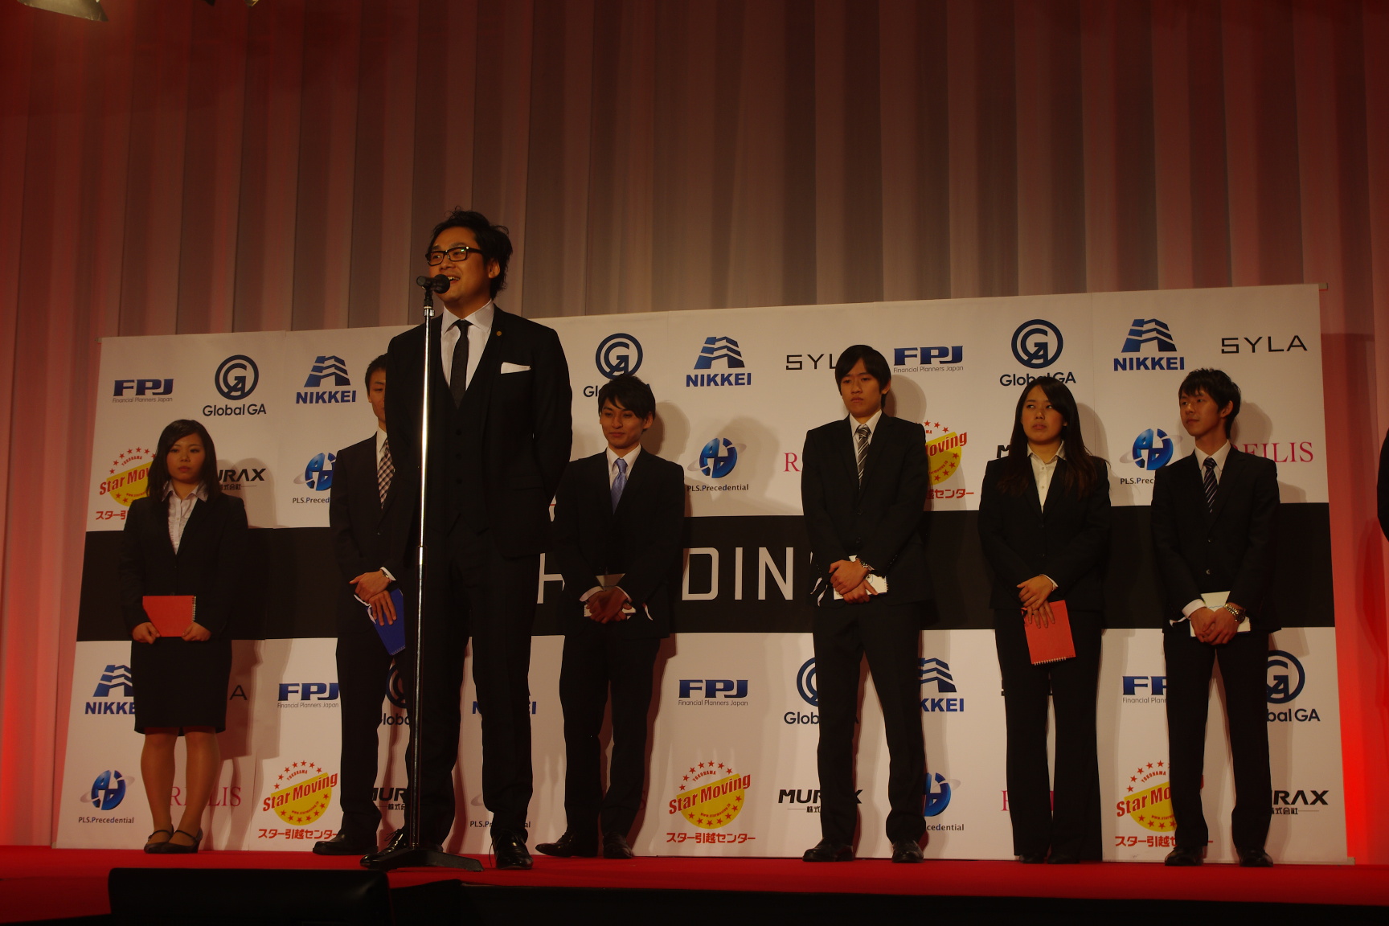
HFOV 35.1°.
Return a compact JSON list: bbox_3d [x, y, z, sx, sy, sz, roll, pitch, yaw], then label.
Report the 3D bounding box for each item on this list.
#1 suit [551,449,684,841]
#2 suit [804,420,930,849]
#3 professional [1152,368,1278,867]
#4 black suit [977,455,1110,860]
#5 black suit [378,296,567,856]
[{"bbox_3d":[-0.267,0.622,7.670,0.451,1.372,0.330,-2,-10,14],"label":"suit"},{"bbox_3d":[0.573,0.553,7.489,0.436,1.475,0.330,-2,-10,14],"label":"suit"},{"bbox_3d":[1.742,0.500,7.362,0.440,1.661,0.320,-3,-10,20],"label":"professional"},{"bbox_3d":[1.170,0.638,7.339,0.435,1.355,0.320,-1,-9,12],"label":"black suit"},{"bbox_3d":[-0.588,0.305,5.942,0.510,1.455,0.320,-3,-10,20],"label":"black suit"}]

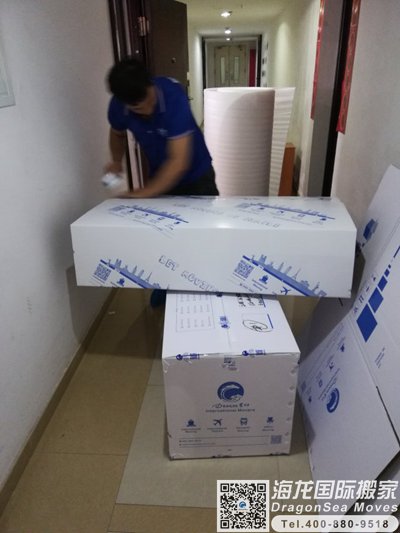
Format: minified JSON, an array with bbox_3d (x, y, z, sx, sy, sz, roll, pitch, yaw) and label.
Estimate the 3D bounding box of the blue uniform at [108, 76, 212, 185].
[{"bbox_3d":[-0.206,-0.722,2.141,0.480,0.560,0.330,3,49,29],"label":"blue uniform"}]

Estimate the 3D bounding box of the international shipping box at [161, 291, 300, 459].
[{"bbox_3d":[0.109,0.412,1.767,0.480,0.499,0.600,-2,24,-1],"label":"international shipping box"}]

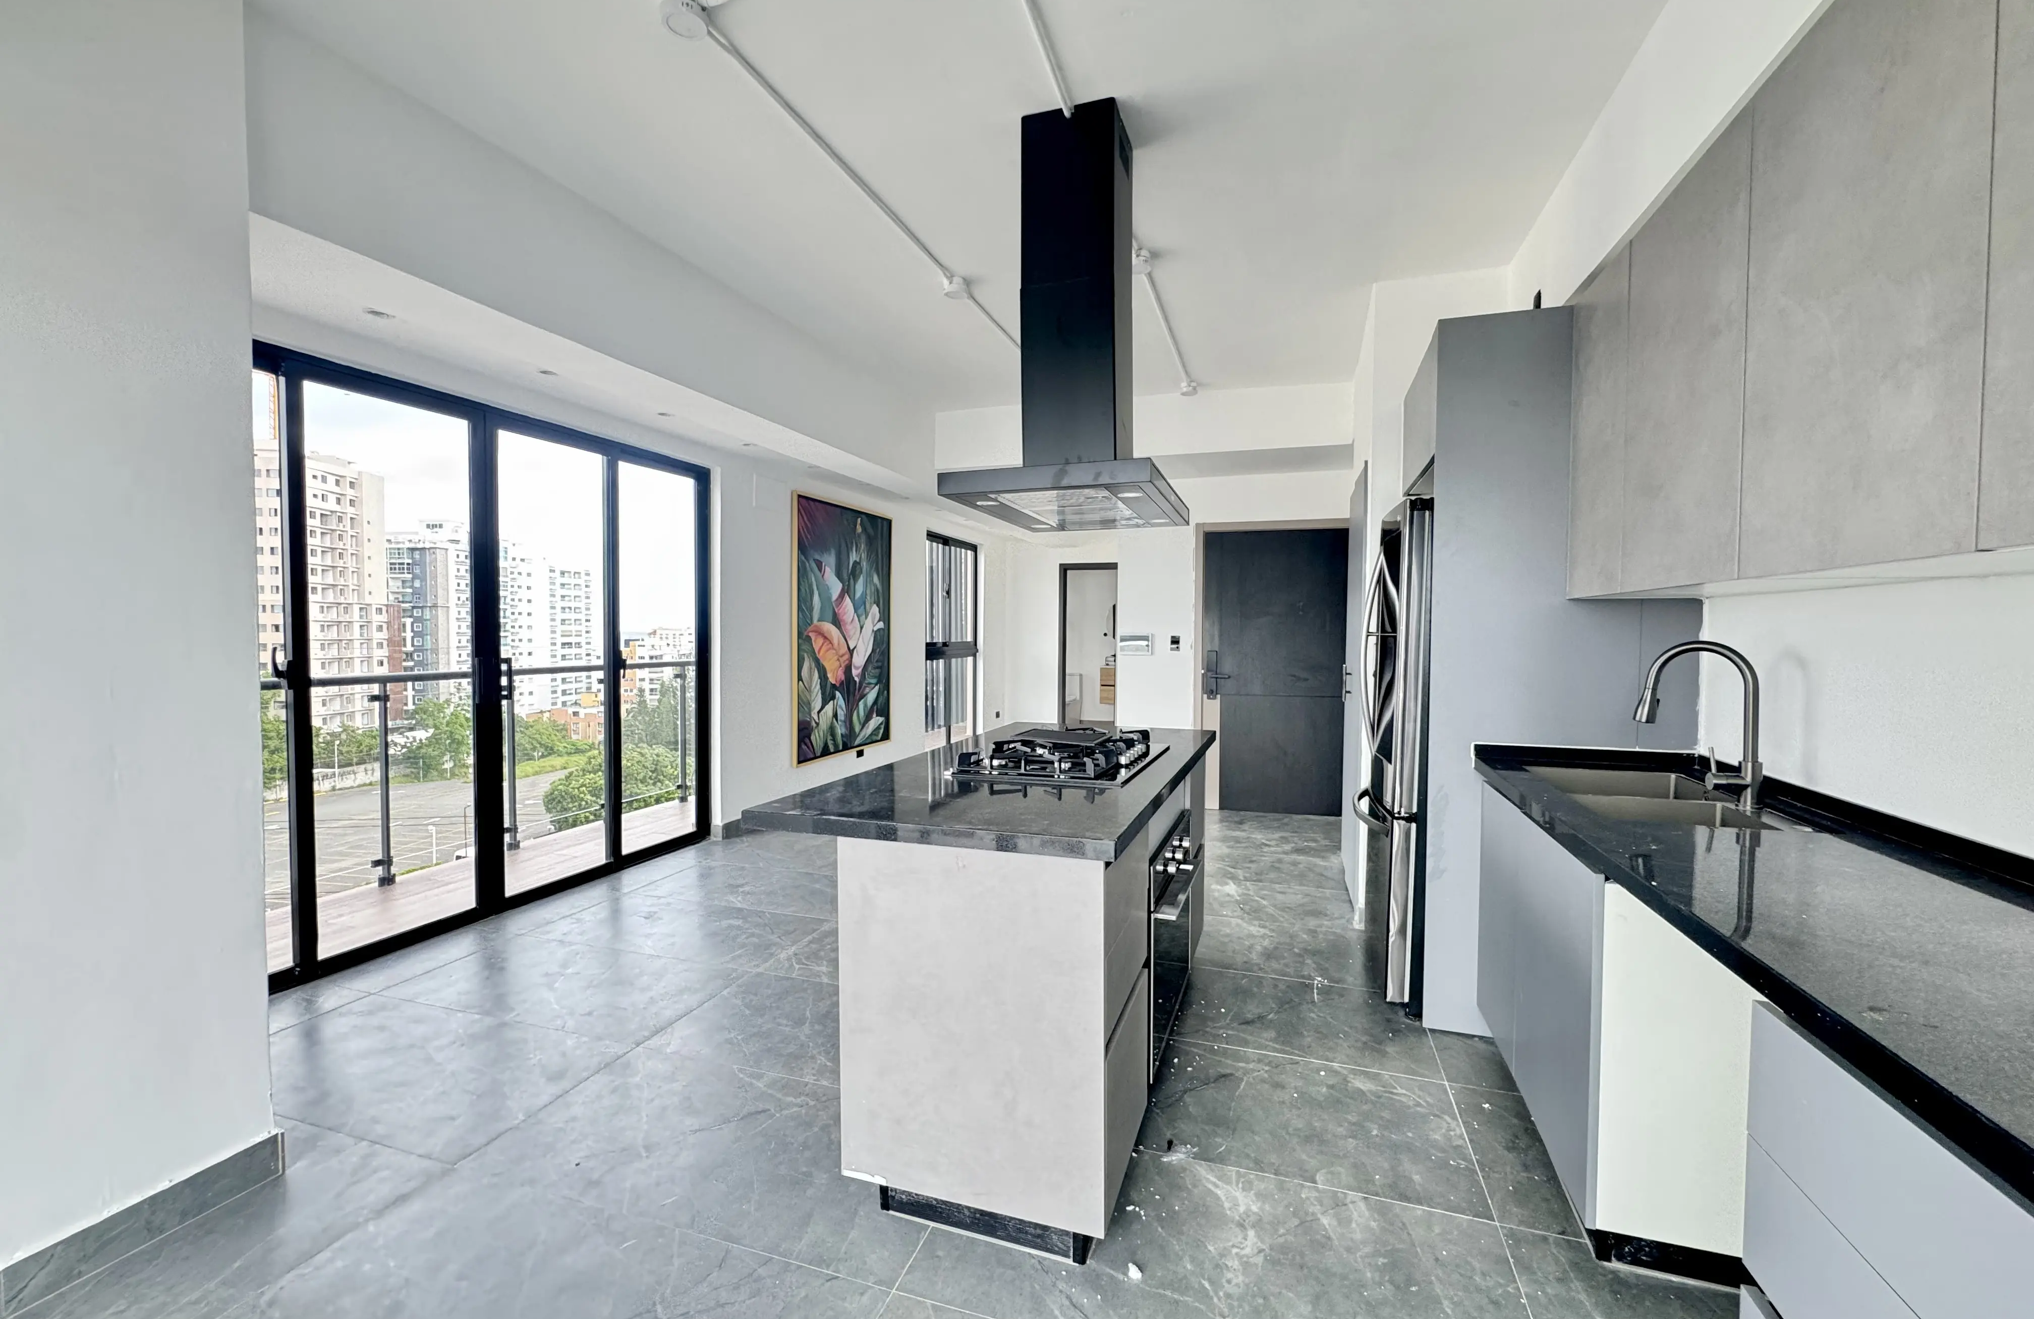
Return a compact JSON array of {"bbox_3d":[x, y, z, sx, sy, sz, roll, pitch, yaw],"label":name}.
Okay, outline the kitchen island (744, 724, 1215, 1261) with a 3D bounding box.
[{"bbox_3d":[0.091,0.784,2.698,0.898,0.927,1.948,1,2,19],"label":"kitchen island"}]

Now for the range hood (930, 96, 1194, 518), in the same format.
[{"bbox_3d":[0.201,-1.067,2.608,0.609,1.194,0.902,1,2,19],"label":"range hood"}]

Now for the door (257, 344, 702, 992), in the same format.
[{"bbox_3d":[-2.457,0.010,3.996,0.113,2.394,2.846,1,2,19],"label":"door"}]

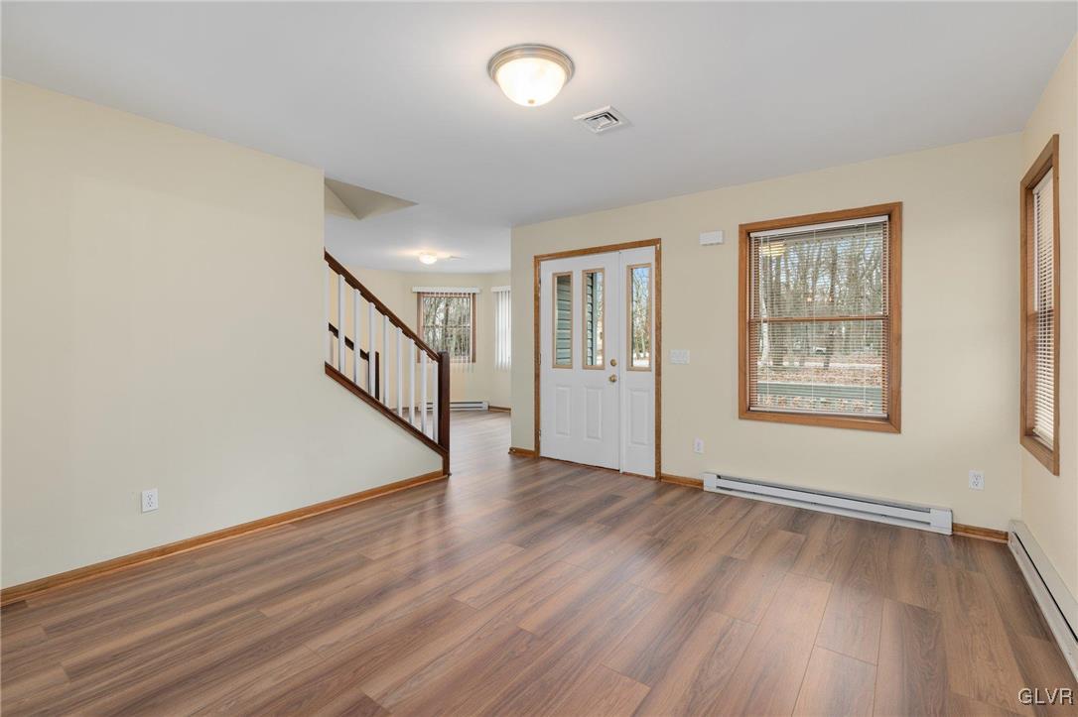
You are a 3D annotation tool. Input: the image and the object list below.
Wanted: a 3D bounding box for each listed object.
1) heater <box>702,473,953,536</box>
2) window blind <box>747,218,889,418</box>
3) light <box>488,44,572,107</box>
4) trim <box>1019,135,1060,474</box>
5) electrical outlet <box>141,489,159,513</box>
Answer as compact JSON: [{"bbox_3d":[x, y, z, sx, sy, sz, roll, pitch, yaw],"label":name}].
[{"bbox_3d":[1.972,1.008,3.455,1.530,0.158,0.065,0,2,37],"label":"heater"},{"bbox_3d":[2.004,-0.276,3.479,0.868,1.370,0.035,0,2,37],"label":"window blind"},{"bbox_3d":[-0.035,-1.238,2.178,0.390,0.154,0.390,0,1,0],"label":"light"},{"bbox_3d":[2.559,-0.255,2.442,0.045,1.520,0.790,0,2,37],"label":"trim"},{"bbox_3d":[-2.166,0.792,2.673,0.010,0.117,0.072,0,2,37],"label":"electrical outlet"}]

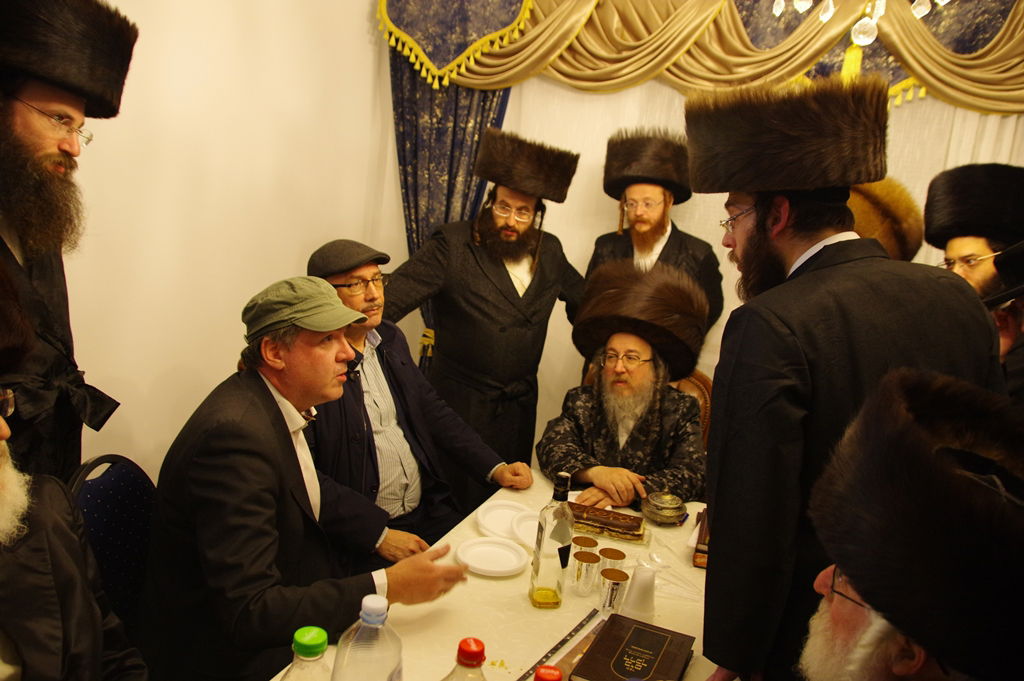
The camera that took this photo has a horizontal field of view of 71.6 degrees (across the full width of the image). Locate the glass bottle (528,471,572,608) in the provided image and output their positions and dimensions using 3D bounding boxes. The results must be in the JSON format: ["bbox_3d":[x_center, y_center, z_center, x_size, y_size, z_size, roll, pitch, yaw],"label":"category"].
[{"bbox_3d":[0.089,0.409,1.469,0.071,0.283,0.068,6,11,-4],"label":"glass bottle"}]

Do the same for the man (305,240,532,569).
[{"bbox_3d":[-0.409,0.426,2.092,0.740,1.393,0.600,13,13,30],"label":"man"}]

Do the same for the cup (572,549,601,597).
[{"bbox_3d":[0.159,0.508,1.545,0.056,0.077,0.056,7,11,0],"label":"cup"}]

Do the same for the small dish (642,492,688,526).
[{"bbox_3d":[0.423,0.467,1.972,0.123,0.061,0.123,7,11,0],"label":"small dish"}]

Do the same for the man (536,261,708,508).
[{"bbox_3d":[0.362,0.478,2.245,0.570,1.418,0.720,11,12,21],"label":"man"}]

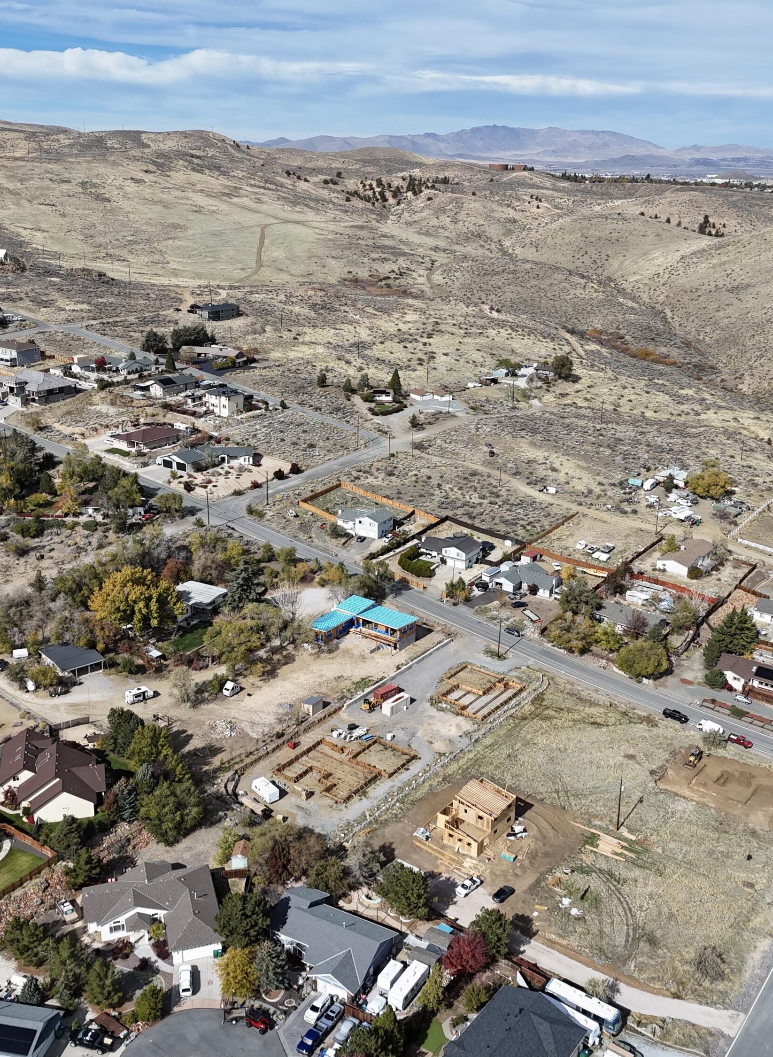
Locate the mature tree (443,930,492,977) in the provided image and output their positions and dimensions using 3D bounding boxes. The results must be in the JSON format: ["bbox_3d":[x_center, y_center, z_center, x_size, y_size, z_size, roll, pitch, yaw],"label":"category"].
[{"bbox_3d":[12.120,63.760,146.400,7.200,6.300,7.000,2,21,6],"label":"mature tree"}]

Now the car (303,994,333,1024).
[{"bbox_3d":[-9.990,70.250,143.000,1.880,1.650,4.750,9,23,21],"label":"car"}]

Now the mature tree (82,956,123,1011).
[{"bbox_3d":[-45.253,72.721,156.271,6.500,9.200,6.500,0,21,0],"label":"mature tree"}]

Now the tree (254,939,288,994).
[{"bbox_3d":[-17.313,64.630,145.338,5.060,8.640,5.060,-3,20,-8],"label":"tree"}]

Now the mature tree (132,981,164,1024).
[{"bbox_3d":[-37.752,74.982,154.399,5.000,7.300,5.000,0,21,0],"label":"mature tree"}]

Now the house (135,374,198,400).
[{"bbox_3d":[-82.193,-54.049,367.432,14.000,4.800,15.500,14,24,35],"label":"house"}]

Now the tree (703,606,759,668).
[{"bbox_3d":[89.500,27.910,253.150,13.300,15.200,13.300,0,21,0],"label":"tree"}]

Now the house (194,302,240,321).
[{"bbox_3d":[-86.480,-110.700,500.000,15.000,8.000,16.000,17,26,35],"label":"house"}]

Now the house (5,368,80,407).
[{"bbox_3d":[-123.830,-50.080,350.000,24.500,7.800,15.000,20,28,40],"label":"house"}]

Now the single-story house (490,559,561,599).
[{"bbox_3d":[44.060,16.000,299.610,18.240,4.710,15.680,13,24,32],"label":"single-story house"}]

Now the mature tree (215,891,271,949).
[{"bbox_3d":[-22.440,60.860,151.570,8.800,9.200,8.800,0,21,0],"label":"mature tree"}]

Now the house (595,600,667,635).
[{"bbox_3d":[65.430,24.110,261.000,17.000,4.300,9.300,17,27,37],"label":"house"}]

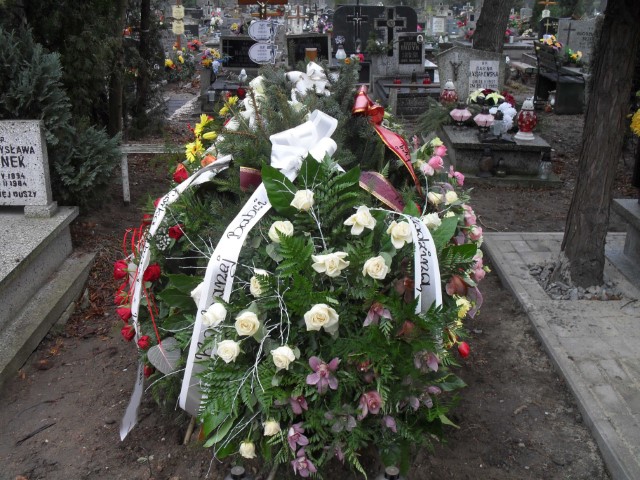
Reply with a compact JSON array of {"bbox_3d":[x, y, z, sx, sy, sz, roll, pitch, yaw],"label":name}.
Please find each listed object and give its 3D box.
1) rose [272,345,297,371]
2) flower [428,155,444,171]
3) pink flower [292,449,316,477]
[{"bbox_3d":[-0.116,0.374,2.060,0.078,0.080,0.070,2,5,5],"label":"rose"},{"bbox_3d":[0.477,-0.317,2.650,0.062,0.062,0.060,-10,24,-23],"label":"flower"},{"bbox_3d":[-0.051,0.688,2.000,0.076,0.084,0.048,2,10,5],"label":"pink flower"}]

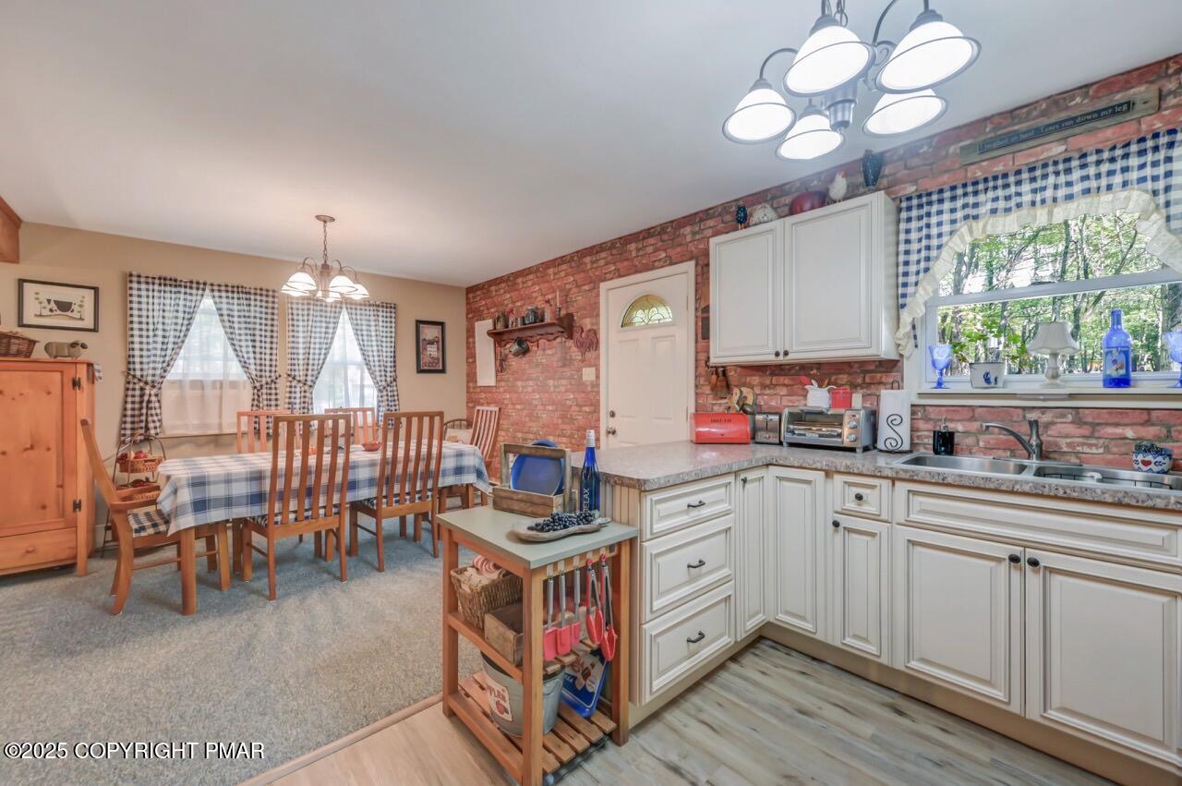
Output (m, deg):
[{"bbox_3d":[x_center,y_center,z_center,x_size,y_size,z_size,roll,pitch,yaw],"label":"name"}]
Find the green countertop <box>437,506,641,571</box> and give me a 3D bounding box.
[{"bbox_3d":[-0.212,0.480,1.672,0.447,0.024,0.625,-1,1,-42],"label":"green countertop"}]

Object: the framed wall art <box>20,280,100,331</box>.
[{"bbox_3d":[-4.027,-0.655,3.486,0.400,0.350,0.025,-1,1,-42],"label":"framed wall art"}]

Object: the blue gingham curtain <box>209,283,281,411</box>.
[{"bbox_3d":[-3.143,-0.292,4.217,0.540,1.345,0.110,-1,1,-42],"label":"blue gingham curtain"}]

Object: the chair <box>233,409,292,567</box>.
[{"bbox_3d":[-2.393,0.670,3.482,0.520,1.080,0.580,0,0,-43],"label":"chair"}]

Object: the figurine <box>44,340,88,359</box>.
[{"bbox_3d":[-3.551,-0.282,3.110,0.185,0.145,0.090,0,0,-43],"label":"figurine"}]

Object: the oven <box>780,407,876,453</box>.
[{"bbox_3d":[1.271,0.187,2.454,0.280,0.214,0.395,0,0,-43],"label":"oven"}]

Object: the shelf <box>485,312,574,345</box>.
[{"bbox_3d":[-0.638,-0.613,4.551,0.190,0.250,1.230,-1,1,-42],"label":"shelf"}]

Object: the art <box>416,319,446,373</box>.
[{"bbox_3d":[-1.862,-0.530,5.359,0.350,0.605,0.028,-1,1,-42],"label":"art"}]

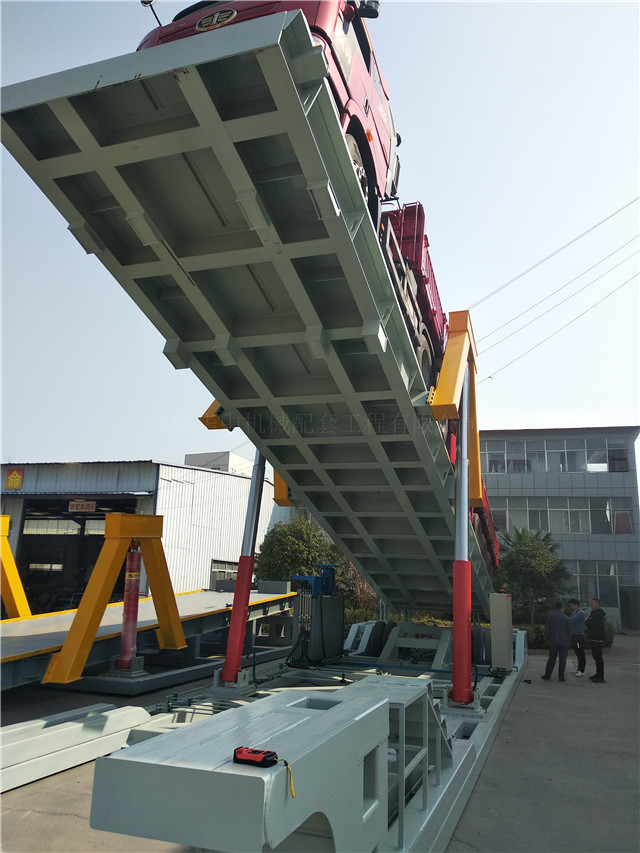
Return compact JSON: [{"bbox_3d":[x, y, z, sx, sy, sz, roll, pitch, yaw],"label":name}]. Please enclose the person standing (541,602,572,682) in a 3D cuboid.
[{"bbox_3d":[5.192,4.740,14.190,0.580,1.660,0.360,-6,-16,30],"label":"person standing"}]

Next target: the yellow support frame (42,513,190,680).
[{"bbox_3d":[-3.299,2.826,11.214,0.400,2.500,3.550,-3,-10,19],"label":"yellow support frame"}]

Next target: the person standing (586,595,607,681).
[{"bbox_3d":[6.150,4.768,14.368,0.440,1.760,0.500,2,-14,2],"label":"person standing"}]

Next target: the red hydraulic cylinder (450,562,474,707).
[{"bbox_3d":[1.997,2.861,9.064,0.310,1.930,0.280,-3,-23,19],"label":"red hydraulic cylinder"}]

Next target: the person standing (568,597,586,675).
[{"bbox_3d":[6.026,4.972,15.159,0.450,1.740,0.480,3,-14,-2],"label":"person standing"}]

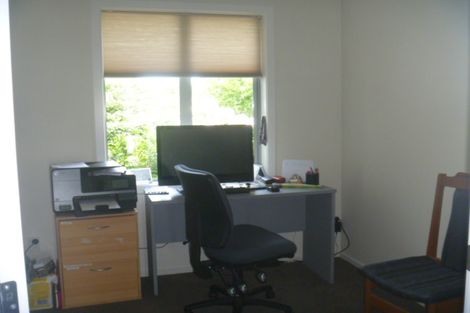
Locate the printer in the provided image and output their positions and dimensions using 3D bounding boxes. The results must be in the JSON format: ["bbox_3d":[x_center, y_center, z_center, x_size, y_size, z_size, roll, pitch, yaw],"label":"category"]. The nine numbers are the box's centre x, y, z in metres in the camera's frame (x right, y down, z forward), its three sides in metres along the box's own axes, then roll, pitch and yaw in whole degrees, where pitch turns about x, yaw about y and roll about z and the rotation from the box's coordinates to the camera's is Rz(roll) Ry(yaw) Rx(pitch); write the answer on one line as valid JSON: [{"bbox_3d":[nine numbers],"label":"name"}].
[{"bbox_3d":[-0.983,0.211,3.253,0.535,0.338,0.435,-2,5,-14],"label":"printer"}]

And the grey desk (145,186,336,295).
[{"bbox_3d":[0.049,0.615,3.549,1.381,0.698,0.506,-2,5,-14],"label":"grey desk"}]

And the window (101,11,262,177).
[{"bbox_3d":[-0.378,-0.476,3.661,1.270,1.306,0.102,-2,5,-14],"label":"window"}]

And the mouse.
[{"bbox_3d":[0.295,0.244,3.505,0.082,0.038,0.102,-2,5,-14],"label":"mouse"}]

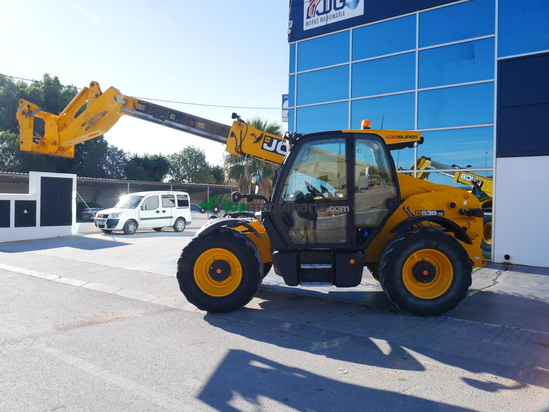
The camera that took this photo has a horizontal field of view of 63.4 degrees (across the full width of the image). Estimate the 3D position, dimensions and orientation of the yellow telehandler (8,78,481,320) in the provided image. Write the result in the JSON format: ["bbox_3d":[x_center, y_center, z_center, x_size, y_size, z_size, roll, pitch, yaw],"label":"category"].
[{"bbox_3d":[-0.456,-0.307,7.064,7.050,3.480,2.300,1,1,5],"label":"yellow telehandler"}]

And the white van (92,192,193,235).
[{"bbox_3d":[-5.670,0.260,19.440,1.720,1.820,4.250,2,1,37],"label":"white van"}]

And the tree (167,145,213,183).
[{"bbox_3d":[-7.200,-2.100,38.000,4.000,5.900,4.000,1,1,5],"label":"tree"}]

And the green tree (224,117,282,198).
[{"bbox_3d":[-1.300,-2.400,29.000,4.200,6.900,4.200,1,1,5],"label":"green tree"}]

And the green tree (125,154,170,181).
[{"bbox_3d":[-10.900,-1.800,38.000,4.000,5.200,4.000,1,1,5],"label":"green tree"}]

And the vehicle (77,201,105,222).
[{"bbox_3d":[-11.500,0.420,26.400,1.780,1.450,4.400,0,1,-45],"label":"vehicle"}]

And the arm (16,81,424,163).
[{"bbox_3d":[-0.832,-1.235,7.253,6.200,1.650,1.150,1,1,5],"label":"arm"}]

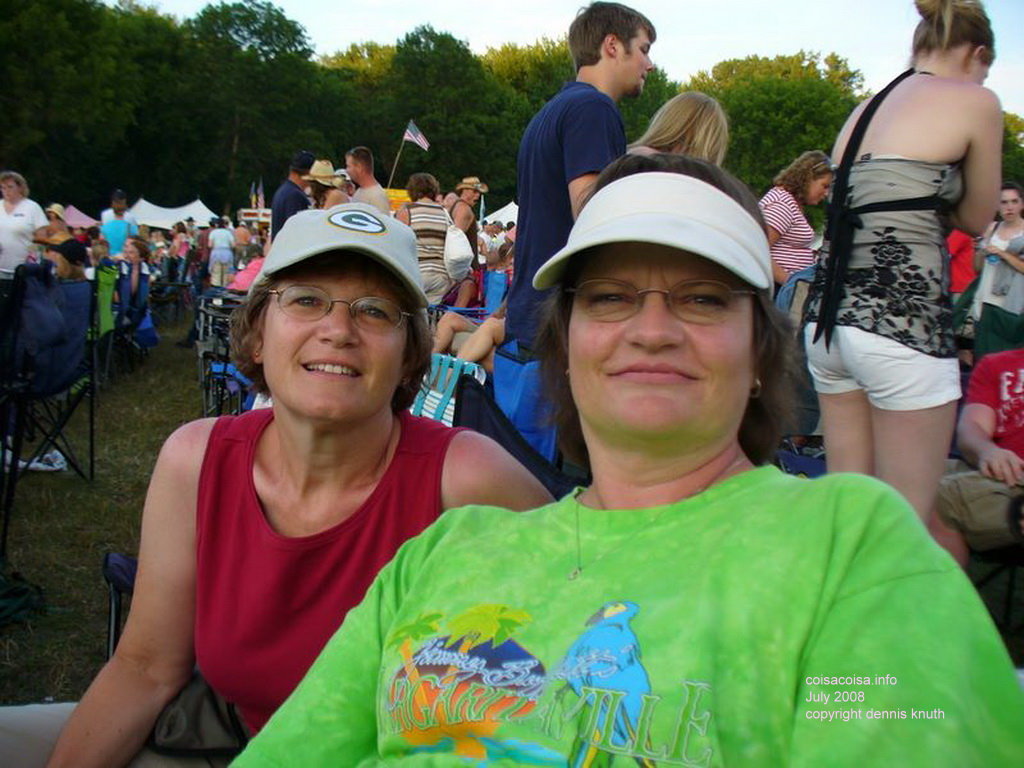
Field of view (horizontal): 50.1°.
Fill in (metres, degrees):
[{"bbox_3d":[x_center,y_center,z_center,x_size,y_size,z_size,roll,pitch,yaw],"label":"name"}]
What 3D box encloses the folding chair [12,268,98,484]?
[{"bbox_3d":[-2.111,-0.050,4.720,0.560,0.920,0.660,2,7,14],"label":"folding chair"}]

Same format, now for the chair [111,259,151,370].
[{"bbox_3d":[-3.260,-0.555,9.000,0.580,0.920,0.680,2,7,10],"label":"chair"}]

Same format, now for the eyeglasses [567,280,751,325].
[{"bbox_3d":[0.114,-0.059,0.839,0.138,0.040,0.135,0,-1,11],"label":"eyeglasses"}]

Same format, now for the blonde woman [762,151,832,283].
[{"bbox_3d":[1.612,-0.513,6.291,0.520,1.630,0.460,1,6,5],"label":"blonde woman"}]

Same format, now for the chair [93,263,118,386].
[{"bbox_3d":[-3.139,-0.450,8.000,0.580,0.920,0.680,2,7,10],"label":"chair"}]

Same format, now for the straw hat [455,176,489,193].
[{"bbox_3d":[-0.385,-1.896,10.400,0.370,0.150,0.320,10,8,7],"label":"straw hat"}]

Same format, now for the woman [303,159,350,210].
[{"bbox_3d":[-1.478,-0.907,8.697,0.400,1.740,0.460,5,7,30],"label":"woman"}]

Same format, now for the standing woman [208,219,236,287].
[{"bbox_3d":[-5.248,-2.207,19.891,0.480,1.620,0.330,0,6,-8],"label":"standing woman"}]

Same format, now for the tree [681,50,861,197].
[{"bbox_3d":[11.872,-9.846,50.598,8.600,10.665,8.000,1,6,0],"label":"tree"}]

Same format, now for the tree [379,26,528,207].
[{"bbox_3d":[-3.192,-12.324,58.747,8.200,13.327,7.800,1,6,0],"label":"tree"}]

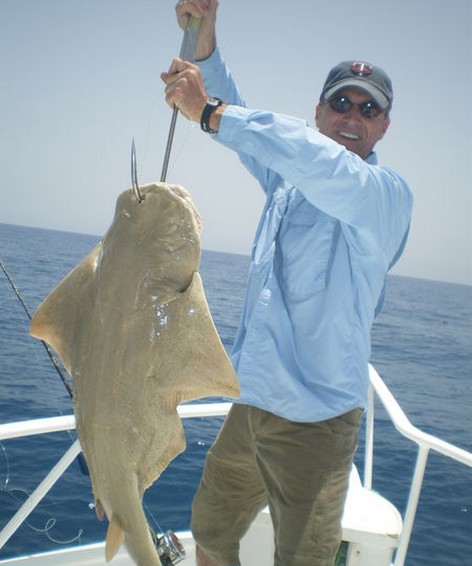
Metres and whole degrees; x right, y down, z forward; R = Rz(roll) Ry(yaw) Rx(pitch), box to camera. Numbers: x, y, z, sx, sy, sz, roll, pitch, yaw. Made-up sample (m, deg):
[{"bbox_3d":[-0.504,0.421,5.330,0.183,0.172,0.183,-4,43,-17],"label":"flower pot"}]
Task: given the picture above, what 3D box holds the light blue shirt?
[{"bbox_3d":[0.125,-0.092,1.680,0.623,0.820,0.465,10,0,-40],"label":"light blue shirt"}]

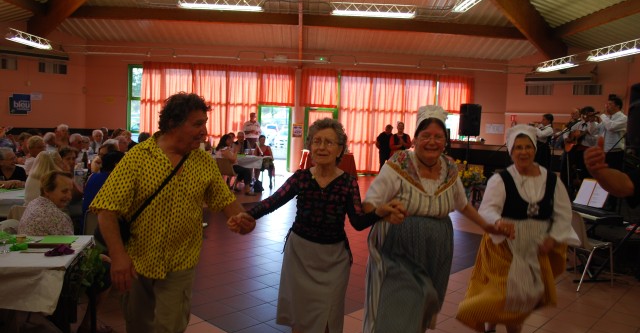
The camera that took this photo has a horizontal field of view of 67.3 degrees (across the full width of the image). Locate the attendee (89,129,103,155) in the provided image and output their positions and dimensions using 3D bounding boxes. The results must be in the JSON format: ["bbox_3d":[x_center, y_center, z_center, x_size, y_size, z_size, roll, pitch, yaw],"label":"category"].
[{"bbox_3d":[-4.628,-0.074,10.000,0.500,1.300,0.700,1,5,-11],"label":"attendee"}]

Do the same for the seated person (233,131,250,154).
[{"bbox_3d":[-1.943,-0.272,11.900,0.500,1.270,0.650,2,4,-9],"label":"seated person"}]

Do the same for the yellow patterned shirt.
[{"bbox_3d":[-0.831,0.204,2.520,0.700,0.700,0.420,1,5,-21],"label":"yellow patterned shirt"}]

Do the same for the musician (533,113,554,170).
[{"bbox_3d":[5.276,-0.376,11.300,0.550,1.700,0.520,1,5,-21],"label":"musician"}]

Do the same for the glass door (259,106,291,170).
[{"bbox_3d":[-1.523,-0.937,16.200,1.070,2.180,0.100,1,5,-4],"label":"glass door"}]

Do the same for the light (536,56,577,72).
[{"bbox_3d":[6.591,-2.843,13.400,0.250,0.270,1.500,2,4,-8],"label":"light"}]

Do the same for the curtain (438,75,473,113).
[{"bbox_3d":[4.509,-2.429,16.000,1.130,1.250,0.150,2,4,-2],"label":"curtain"}]

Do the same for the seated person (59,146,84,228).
[{"bbox_3d":[-2.547,0.434,4.850,0.720,1.260,0.500,4,5,21],"label":"seated person"}]

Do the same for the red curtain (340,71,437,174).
[{"bbox_3d":[2.294,-1.457,16.100,3.220,3.450,0.180,1,5,-4],"label":"red curtain"}]

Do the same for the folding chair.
[{"bbox_3d":[2.696,0.819,4.997,0.530,0.790,0.470,0,5,-22],"label":"folding chair"}]

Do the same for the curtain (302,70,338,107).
[{"bbox_3d":[-0.017,-2.629,16.000,1.230,1.230,0.150,2,4,-2],"label":"curtain"}]

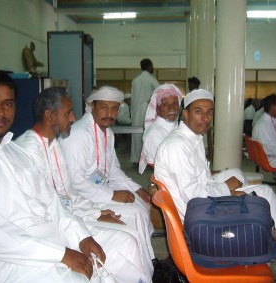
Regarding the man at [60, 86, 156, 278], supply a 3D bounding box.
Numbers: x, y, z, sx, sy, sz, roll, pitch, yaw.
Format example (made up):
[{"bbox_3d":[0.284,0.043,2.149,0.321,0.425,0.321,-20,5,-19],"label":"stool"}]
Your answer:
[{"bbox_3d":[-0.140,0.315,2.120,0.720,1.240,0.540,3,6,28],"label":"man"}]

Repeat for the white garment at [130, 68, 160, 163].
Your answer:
[{"bbox_3d":[0.110,-0.400,6.100,0.500,1.450,0.360,5,9,37],"label":"white garment"}]

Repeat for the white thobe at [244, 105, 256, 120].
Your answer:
[{"bbox_3d":[2.120,-0.508,7.400,0.360,0.450,0.440,-2,7,-11],"label":"white thobe"}]

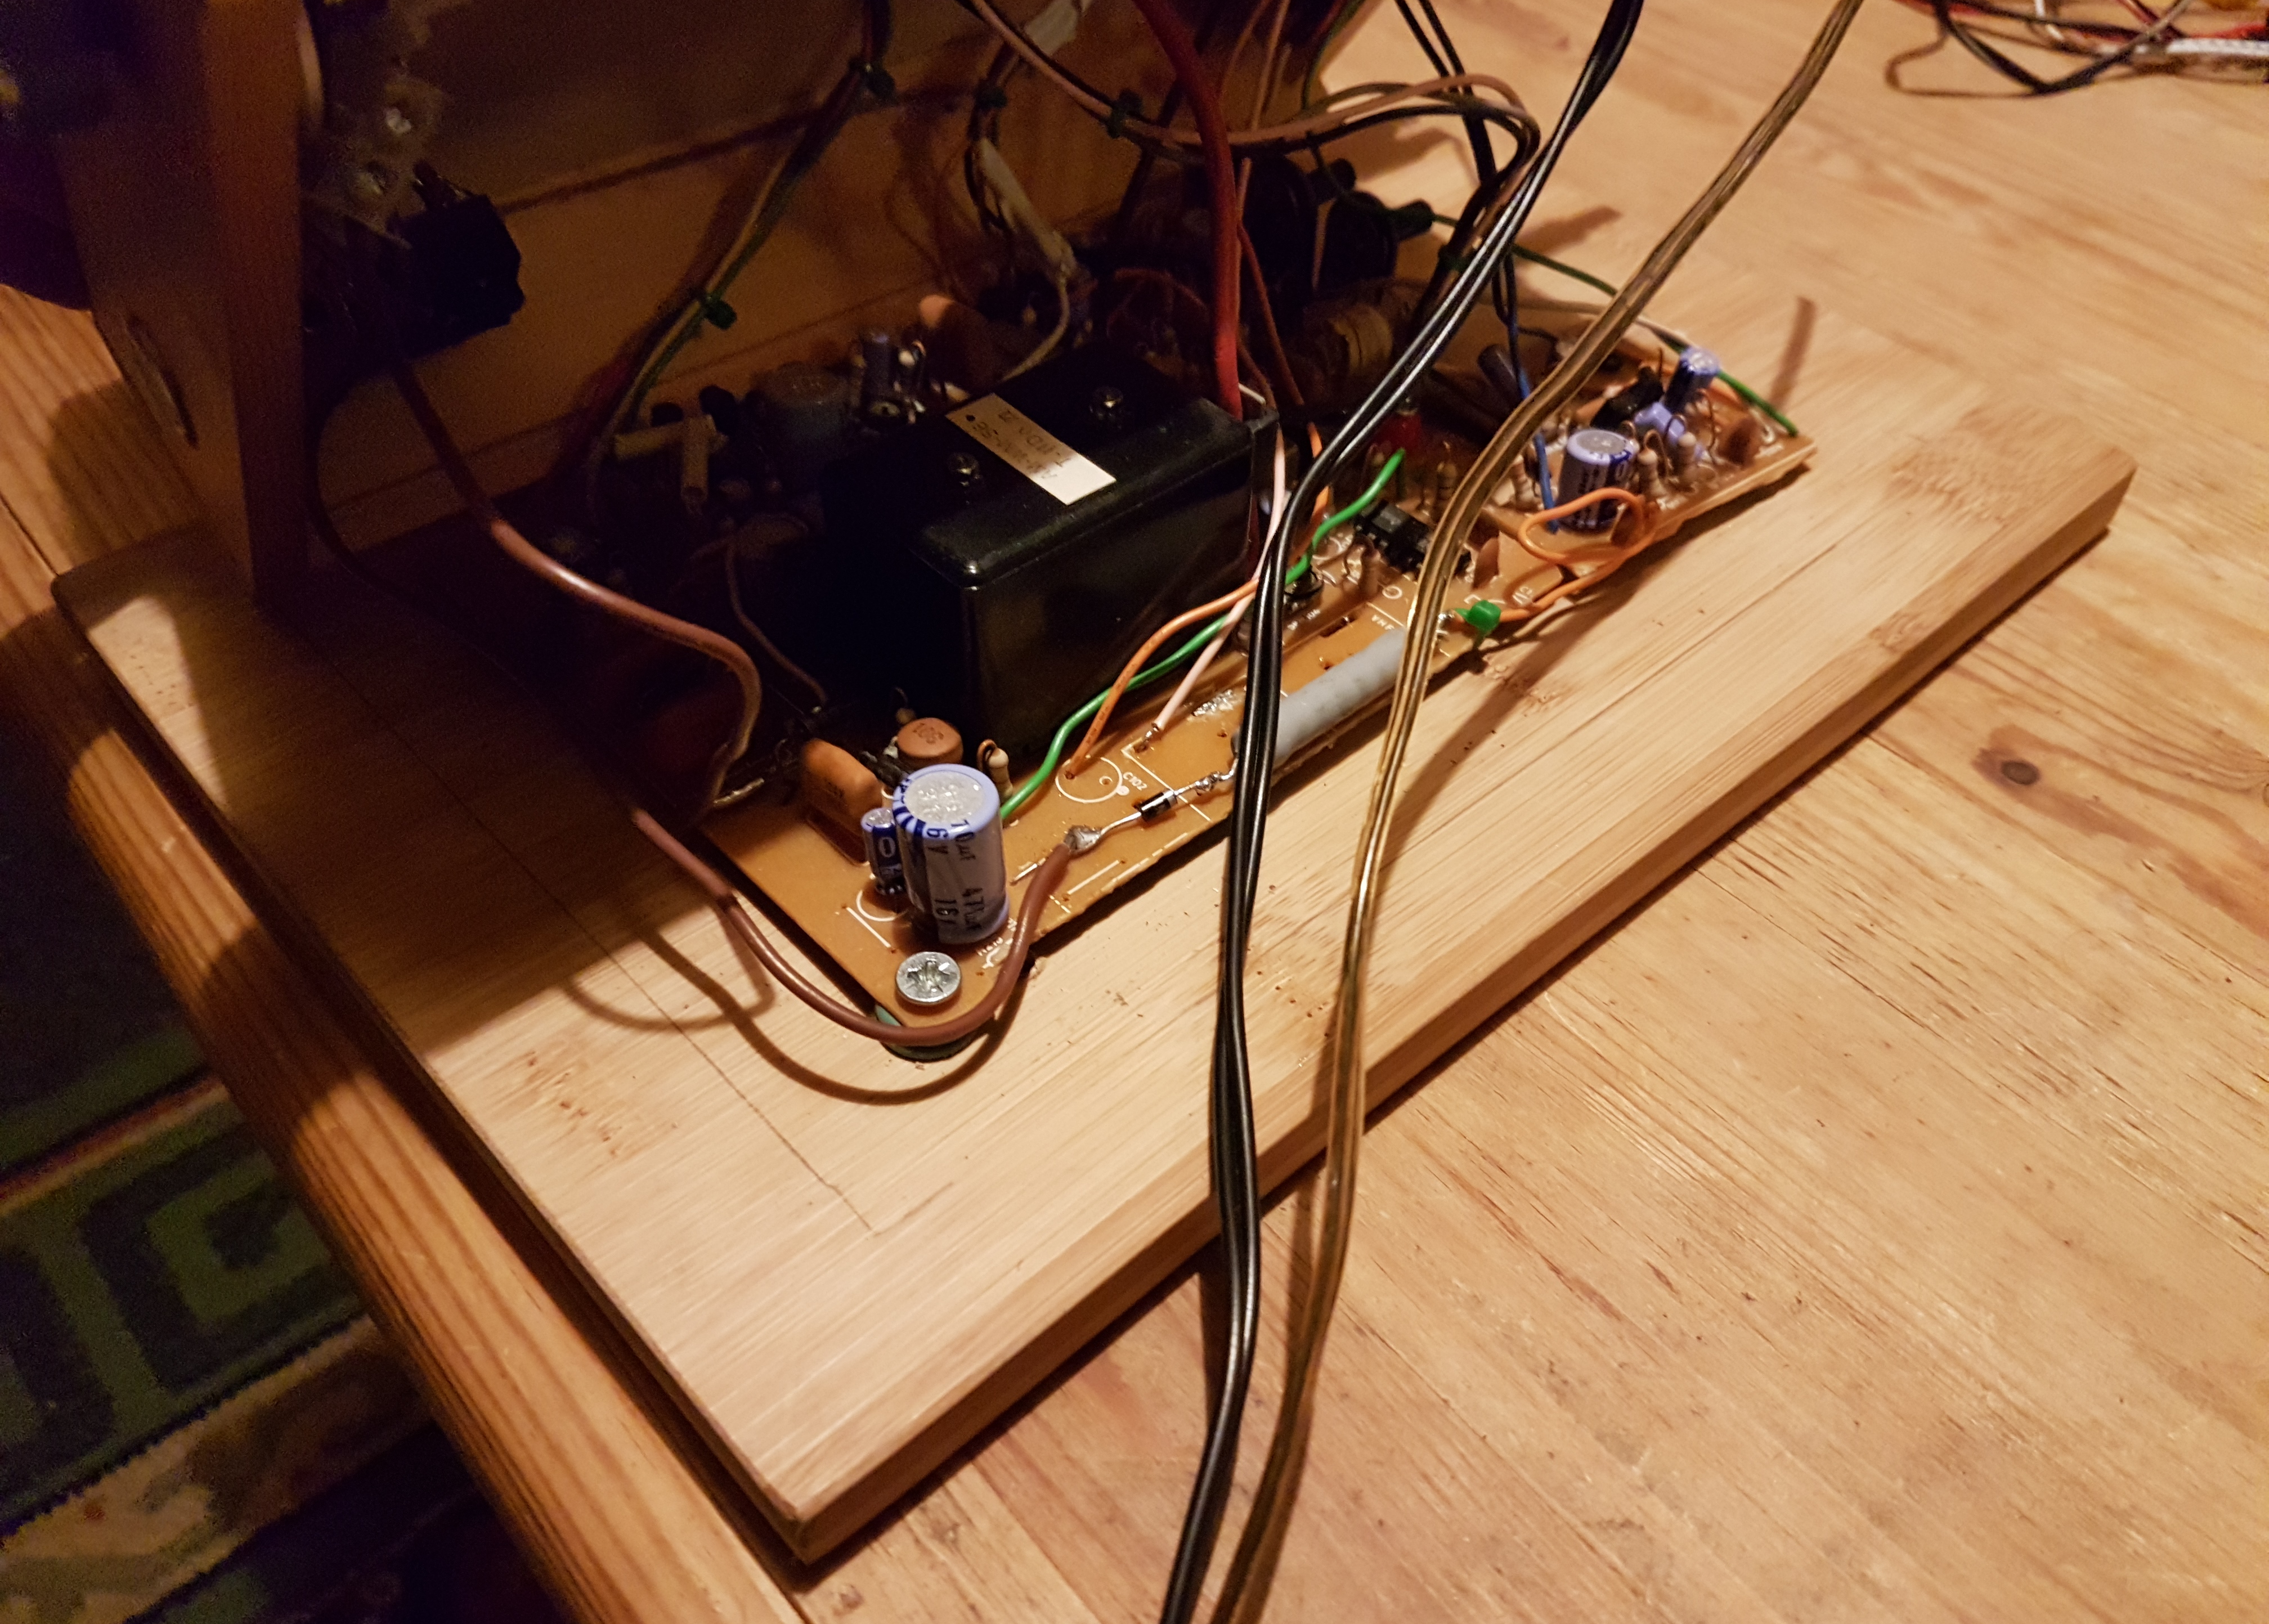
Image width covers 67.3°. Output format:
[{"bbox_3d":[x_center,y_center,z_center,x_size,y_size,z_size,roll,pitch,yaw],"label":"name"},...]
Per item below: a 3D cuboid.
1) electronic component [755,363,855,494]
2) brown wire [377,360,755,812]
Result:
[{"bbox_3d":[-0.046,-0.052,0.238,0.013,0.018,0.013,5,45,-5],"label":"electronic component"},{"bbox_3d":[-0.062,-0.028,0.200,0.018,0.034,0.055,-32,58,-33],"label":"brown wire"}]

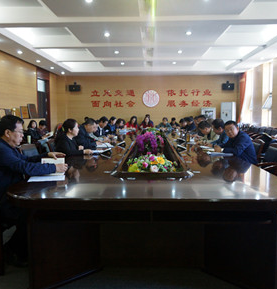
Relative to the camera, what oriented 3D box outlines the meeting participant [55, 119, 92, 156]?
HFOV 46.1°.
[{"bbox_3d":[-0.959,0.256,4.961,0.680,1.270,0.480,0,5,2],"label":"meeting participant"}]

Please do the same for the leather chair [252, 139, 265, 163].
[{"bbox_3d":[1.819,0.369,5.672,0.630,0.920,0.570,0,5,0],"label":"leather chair"}]

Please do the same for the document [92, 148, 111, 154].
[{"bbox_3d":[-0.558,0.105,4.973,0.290,0.040,0.270,0,5,2],"label":"document"}]

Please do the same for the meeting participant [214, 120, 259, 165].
[{"bbox_3d":[1.572,0.229,5.204,0.740,1.210,0.540,-1,5,-8],"label":"meeting participant"}]

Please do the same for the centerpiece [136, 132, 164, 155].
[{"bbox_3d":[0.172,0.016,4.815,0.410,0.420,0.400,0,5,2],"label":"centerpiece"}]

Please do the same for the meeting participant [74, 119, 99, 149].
[{"bbox_3d":[-0.984,0.138,6.173,0.720,1.250,0.520,0,5,2],"label":"meeting participant"}]

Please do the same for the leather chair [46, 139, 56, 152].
[{"bbox_3d":[-1.159,0.381,5.497,0.590,0.890,0.560,0,5,2],"label":"leather chair"}]

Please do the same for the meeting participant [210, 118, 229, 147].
[{"bbox_3d":[1.467,0.199,5.609,0.700,1.270,0.500,0,5,2],"label":"meeting participant"}]

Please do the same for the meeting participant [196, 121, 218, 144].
[{"bbox_3d":[1.474,0.149,6.338,0.700,1.240,0.500,0,5,2],"label":"meeting participant"}]

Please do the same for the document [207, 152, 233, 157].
[{"bbox_3d":[1.197,0.129,4.809,0.330,0.030,0.270,0,5,2],"label":"document"}]

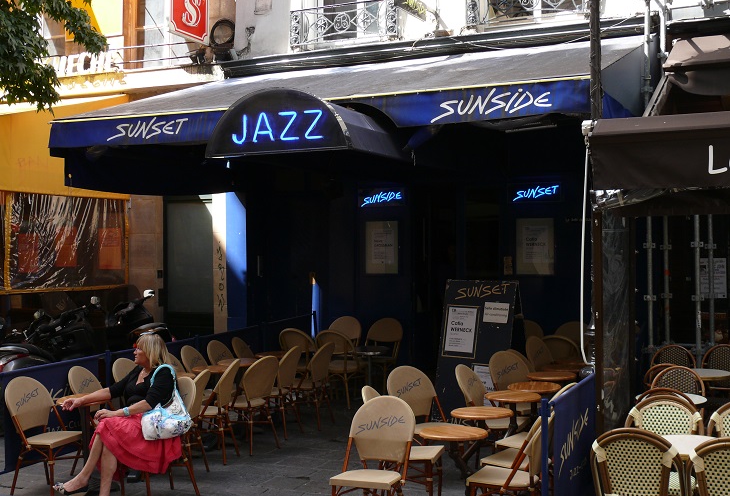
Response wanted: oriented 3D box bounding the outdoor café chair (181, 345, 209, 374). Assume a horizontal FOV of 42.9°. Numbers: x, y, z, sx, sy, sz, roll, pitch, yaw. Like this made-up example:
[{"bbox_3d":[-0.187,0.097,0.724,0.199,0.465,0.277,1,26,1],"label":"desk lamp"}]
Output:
[{"bbox_3d":[-1.598,1.437,9.448,0.520,0.891,0.446,-1,0,20],"label":"outdoor café chair"}]

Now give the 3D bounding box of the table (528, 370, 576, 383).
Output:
[{"bbox_3d":[1.773,1.572,8.800,0.475,0.735,0.475,0,1,25],"label":"table"}]

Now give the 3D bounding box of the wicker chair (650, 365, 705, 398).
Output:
[{"bbox_3d":[2.450,1.401,7.285,0.490,0.880,0.550,0,0,21],"label":"wicker chair"}]

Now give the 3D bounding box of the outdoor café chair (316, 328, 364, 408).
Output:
[{"bbox_3d":[-0.264,1.404,11.000,0.500,0.900,0.560,0,0,25],"label":"outdoor café chair"}]

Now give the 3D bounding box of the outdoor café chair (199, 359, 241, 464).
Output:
[{"bbox_3d":[-1.381,1.464,8.409,0.520,0.900,0.470,0,0,14],"label":"outdoor café chair"}]

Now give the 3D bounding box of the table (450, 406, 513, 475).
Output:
[{"bbox_3d":[0.827,1.498,6.493,0.441,0.713,0.441,-1,0,0],"label":"table"}]

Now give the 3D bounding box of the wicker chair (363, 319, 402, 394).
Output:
[{"bbox_3d":[0.221,1.377,11.731,0.495,0.916,0.544,-1,0,20],"label":"wicker chair"}]

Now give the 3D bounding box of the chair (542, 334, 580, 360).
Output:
[{"bbox_3d":[2.200,1.421,10.339,0.490,0.910,0.540,0,-1,27],"label":"chair"}]

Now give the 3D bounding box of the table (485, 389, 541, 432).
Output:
[{"bbox_3d":[1.240,1.593,7.750,0.475,0.735,0.475,0,1,25],"label":"table"}]

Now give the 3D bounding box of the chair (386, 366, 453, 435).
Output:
[{"bbox_3d":[0.486,1.433,7.560,0.470,0.900,0.520,0,-1,-37],"label":"chair"}]

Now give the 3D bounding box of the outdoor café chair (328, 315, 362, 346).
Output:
[{"bbox_3d":[-0.284,1.383,12.197,0.495,0.916,0.544,-1,0,20],"label":"outdoor café chair"}]

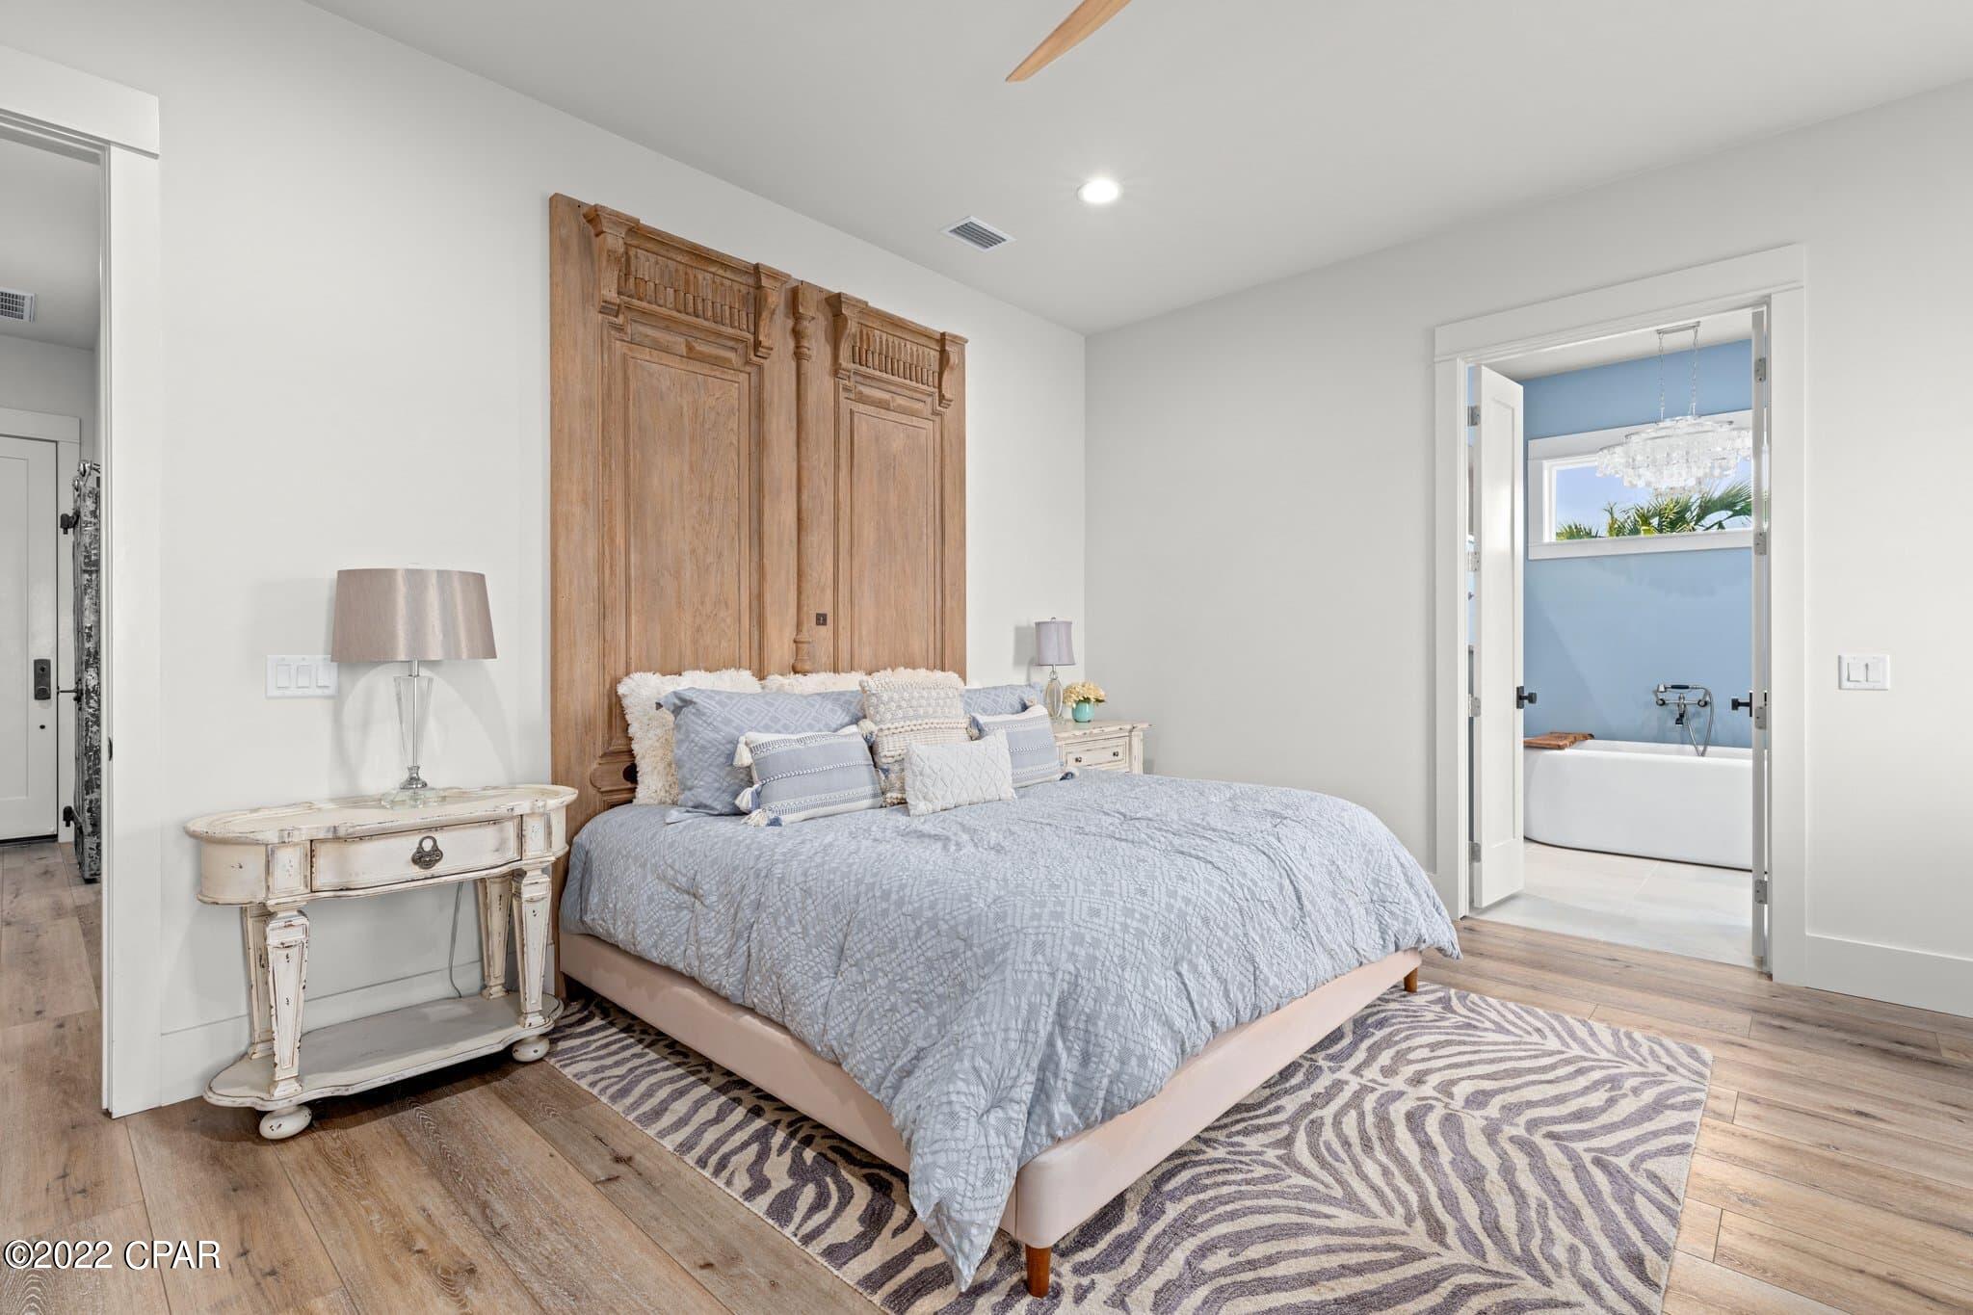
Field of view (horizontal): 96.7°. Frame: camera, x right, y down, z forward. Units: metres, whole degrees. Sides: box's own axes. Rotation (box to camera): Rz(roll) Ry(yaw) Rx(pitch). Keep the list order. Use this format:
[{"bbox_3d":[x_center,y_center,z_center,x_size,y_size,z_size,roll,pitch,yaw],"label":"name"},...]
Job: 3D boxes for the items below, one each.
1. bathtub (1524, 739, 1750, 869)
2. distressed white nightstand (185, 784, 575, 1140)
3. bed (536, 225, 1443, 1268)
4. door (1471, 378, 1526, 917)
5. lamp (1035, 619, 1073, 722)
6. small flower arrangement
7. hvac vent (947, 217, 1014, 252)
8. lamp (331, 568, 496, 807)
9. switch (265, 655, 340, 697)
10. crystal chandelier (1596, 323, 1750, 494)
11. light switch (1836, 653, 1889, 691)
[{"bbox_3d":[4.081,0.847,5.229,1.700,0.610,0.770,0,0,42],"label":"bathtub"},{"bbox_3d":[-1.618,0.790,2.427,0.480,0.752,0.885,0,0,44],"label":"distressed white nightstand"},{"bbox_3d":[0.038,-0.203,2.975,2.190,2.730,2.200,0,0,44],"label":"bed"},{"bbox_3d":[2.411,-0.101,4.126,0.505,2.440,0.045,0,0,-40],"label":"door"},{"bbox_3d":[0.353,0.075,4.628,0.205,0.555,0.205,0,0,0],"label":"lamp"},{"bbox_3d":[0.509,0.235,4.618,0.210,0.220,0.225,0,0,0],"label":"small flower arrangement"},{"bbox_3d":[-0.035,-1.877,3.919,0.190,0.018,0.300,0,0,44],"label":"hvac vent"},{"bbox_3d":[-1.643,0.083,2.511,0.370,0.670,0.395,0,0,44],"label":"lamp"},{"bbox_3d":[-1.935,0.055,2.482,0.010,0.121,0.163,0,0,44],"label":"switch"},{"bbox_3d":[4.030,-1.428,5.105,0.800,0.950,0.520,0,0,42],"label":"crystal chandelier"},{"bbox_3d":[2.978,0.052,2.975,0.122,0.119,0.010,0,0,42],"label":"light switch"}]

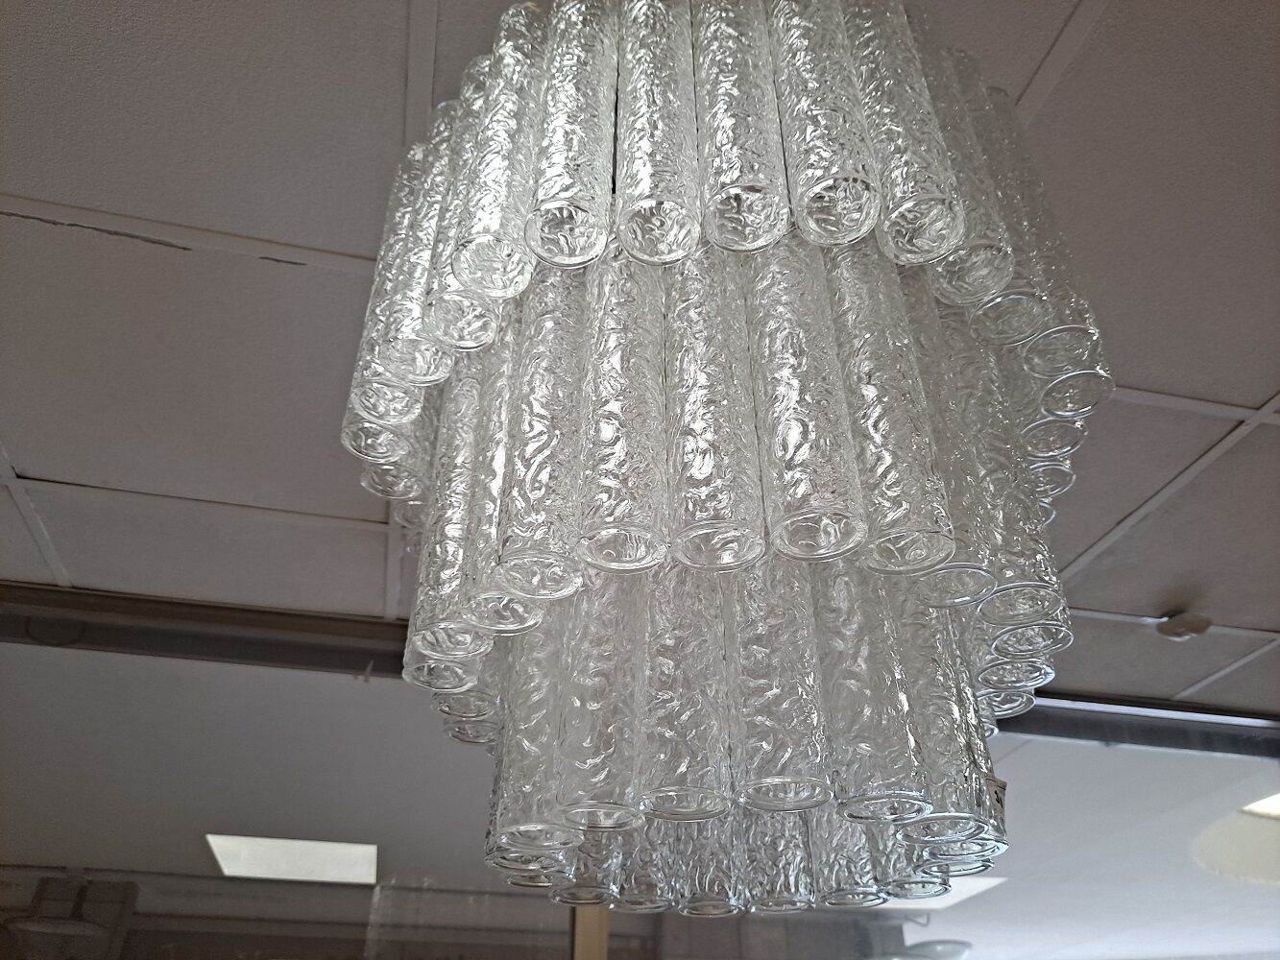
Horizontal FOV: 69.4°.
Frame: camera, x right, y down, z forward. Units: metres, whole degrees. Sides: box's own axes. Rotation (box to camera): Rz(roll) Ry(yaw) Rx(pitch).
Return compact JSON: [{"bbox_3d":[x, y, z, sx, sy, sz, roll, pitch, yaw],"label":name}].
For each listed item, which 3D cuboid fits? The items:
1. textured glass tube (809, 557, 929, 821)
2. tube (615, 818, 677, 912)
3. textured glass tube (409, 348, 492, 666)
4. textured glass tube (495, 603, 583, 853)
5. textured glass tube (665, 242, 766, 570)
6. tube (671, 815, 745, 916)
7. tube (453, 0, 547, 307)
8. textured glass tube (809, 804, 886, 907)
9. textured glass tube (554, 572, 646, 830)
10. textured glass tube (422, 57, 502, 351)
[{"bbox_3d":[0.132,0.061,0.584,0.051,0.288,0.051,0,-36,0],"label":"textured glass tube"},{"bbox_3d":[0.006,0.202,0.768,0.051,0.281,0.051,1,-35,0],"label":"tube"},{"bbox_3d":[-0.119,-0.009,0.674,0.051,0.281,0.051,0,-37,0],"label":"textured glass tube"},{"bbox_3d":[-0.058,0.096,0.632,0.051,0.288,0.051,0,-36,0],"label":"textured glass tube"},{"bbox_3d":[0.043,-0.076,0.581,0.051,0.281,0.051,0,-37,0],"label":"textured glass tube"},{"bbox_3d":[0.053,0.210,0.780,0.051,0.281,0.051,0,-35,0],"label":"tube"},{"bbox_3d":[-0.099,-0.262,0.702,0.053,0.299,0.053,0,-36,0],"label":"tube"},{"bbox_3d":[0.153,0.190,0.753,0.051,0.281,0.051,-1,-36,-1],"label":"textured glass tube"},{"bbox_3d":[-0.019,0.074,0.593,0.051,0.281,0.051,1,-38,1],"label":"textured glass tube"},{"bbox_3d":[-0.126,-0.234,0.740,0.053,0.299,0.053,0,-36,0],"label":"textured glass tube"}]

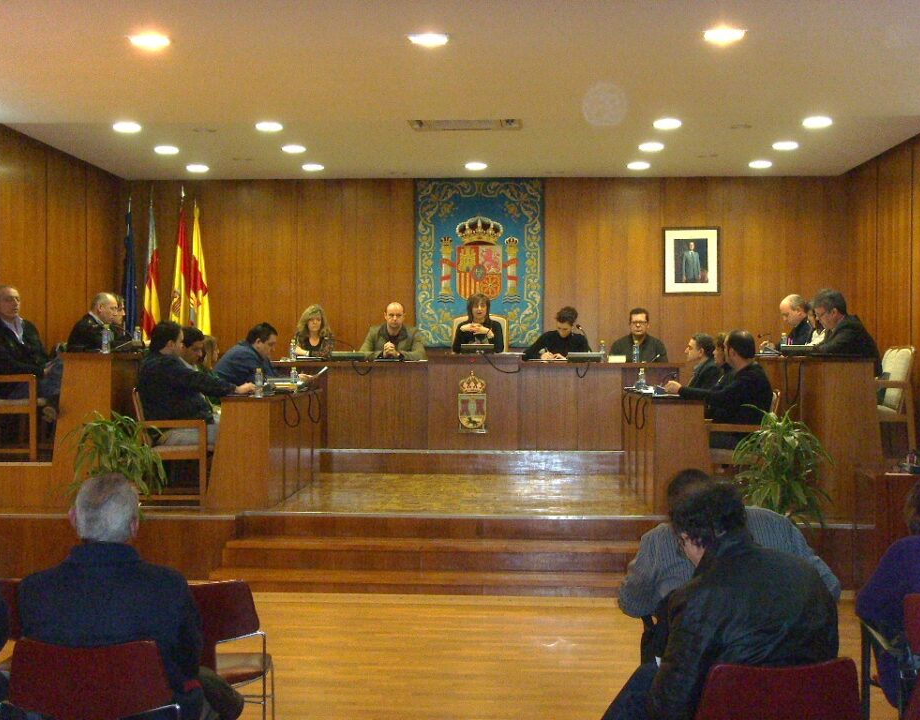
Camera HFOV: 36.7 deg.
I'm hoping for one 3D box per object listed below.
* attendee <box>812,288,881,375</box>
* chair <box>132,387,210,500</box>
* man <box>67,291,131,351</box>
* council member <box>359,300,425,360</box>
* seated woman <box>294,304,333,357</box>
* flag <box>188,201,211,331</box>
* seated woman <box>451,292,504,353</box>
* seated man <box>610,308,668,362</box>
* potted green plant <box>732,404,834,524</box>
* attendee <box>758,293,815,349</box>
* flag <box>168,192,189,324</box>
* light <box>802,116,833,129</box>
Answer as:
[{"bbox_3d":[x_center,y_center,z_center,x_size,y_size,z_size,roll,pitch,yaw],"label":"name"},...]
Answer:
[{"bbox_3d":[2.801,0.099,10.050,0.740,1.220,0.540,0,0,3],"label":"attendee"},{"bbox_3d":[-2.070,0.616,10.000,0.550,0.835,0.570,0,0,3],"label":"chair"},{"bbox_3d":[-2.630,0.096,10.700,0.800,1.235,0.520,0,0,3],"label":"man"},{"bbox_3d":[-0.633,0.125,13.200,0.620,1.350,0.800,0,0,3],"label":"council member"},{"bbox_3d":[-1.390,0.136,13.250,0.460,1.330,0.750,0,0,3],"label":"seated woman"},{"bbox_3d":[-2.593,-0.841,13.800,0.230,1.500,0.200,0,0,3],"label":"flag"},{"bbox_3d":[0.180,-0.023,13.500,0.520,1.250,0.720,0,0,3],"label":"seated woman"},{"bbox_3d":[1.706,0.155,13.250,0.560,1.310,0.770,0,0,3],"label":"seated man"},{"bbox_3d":[2.111,0.689,9.050,0.680,0.820,0.660,0,0,3],"label":"potted green plant"},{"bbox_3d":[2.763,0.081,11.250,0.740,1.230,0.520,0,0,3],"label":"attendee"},{"bbox_3d":[-2.953,-0.910,14.650,0.240,1.680,0.200,0,0,3],"label":"flag"},{"bbox_3d":[2.797,-1.862,10.850,0.225,0.050,0.225,0,0,3],"label":"light"}]

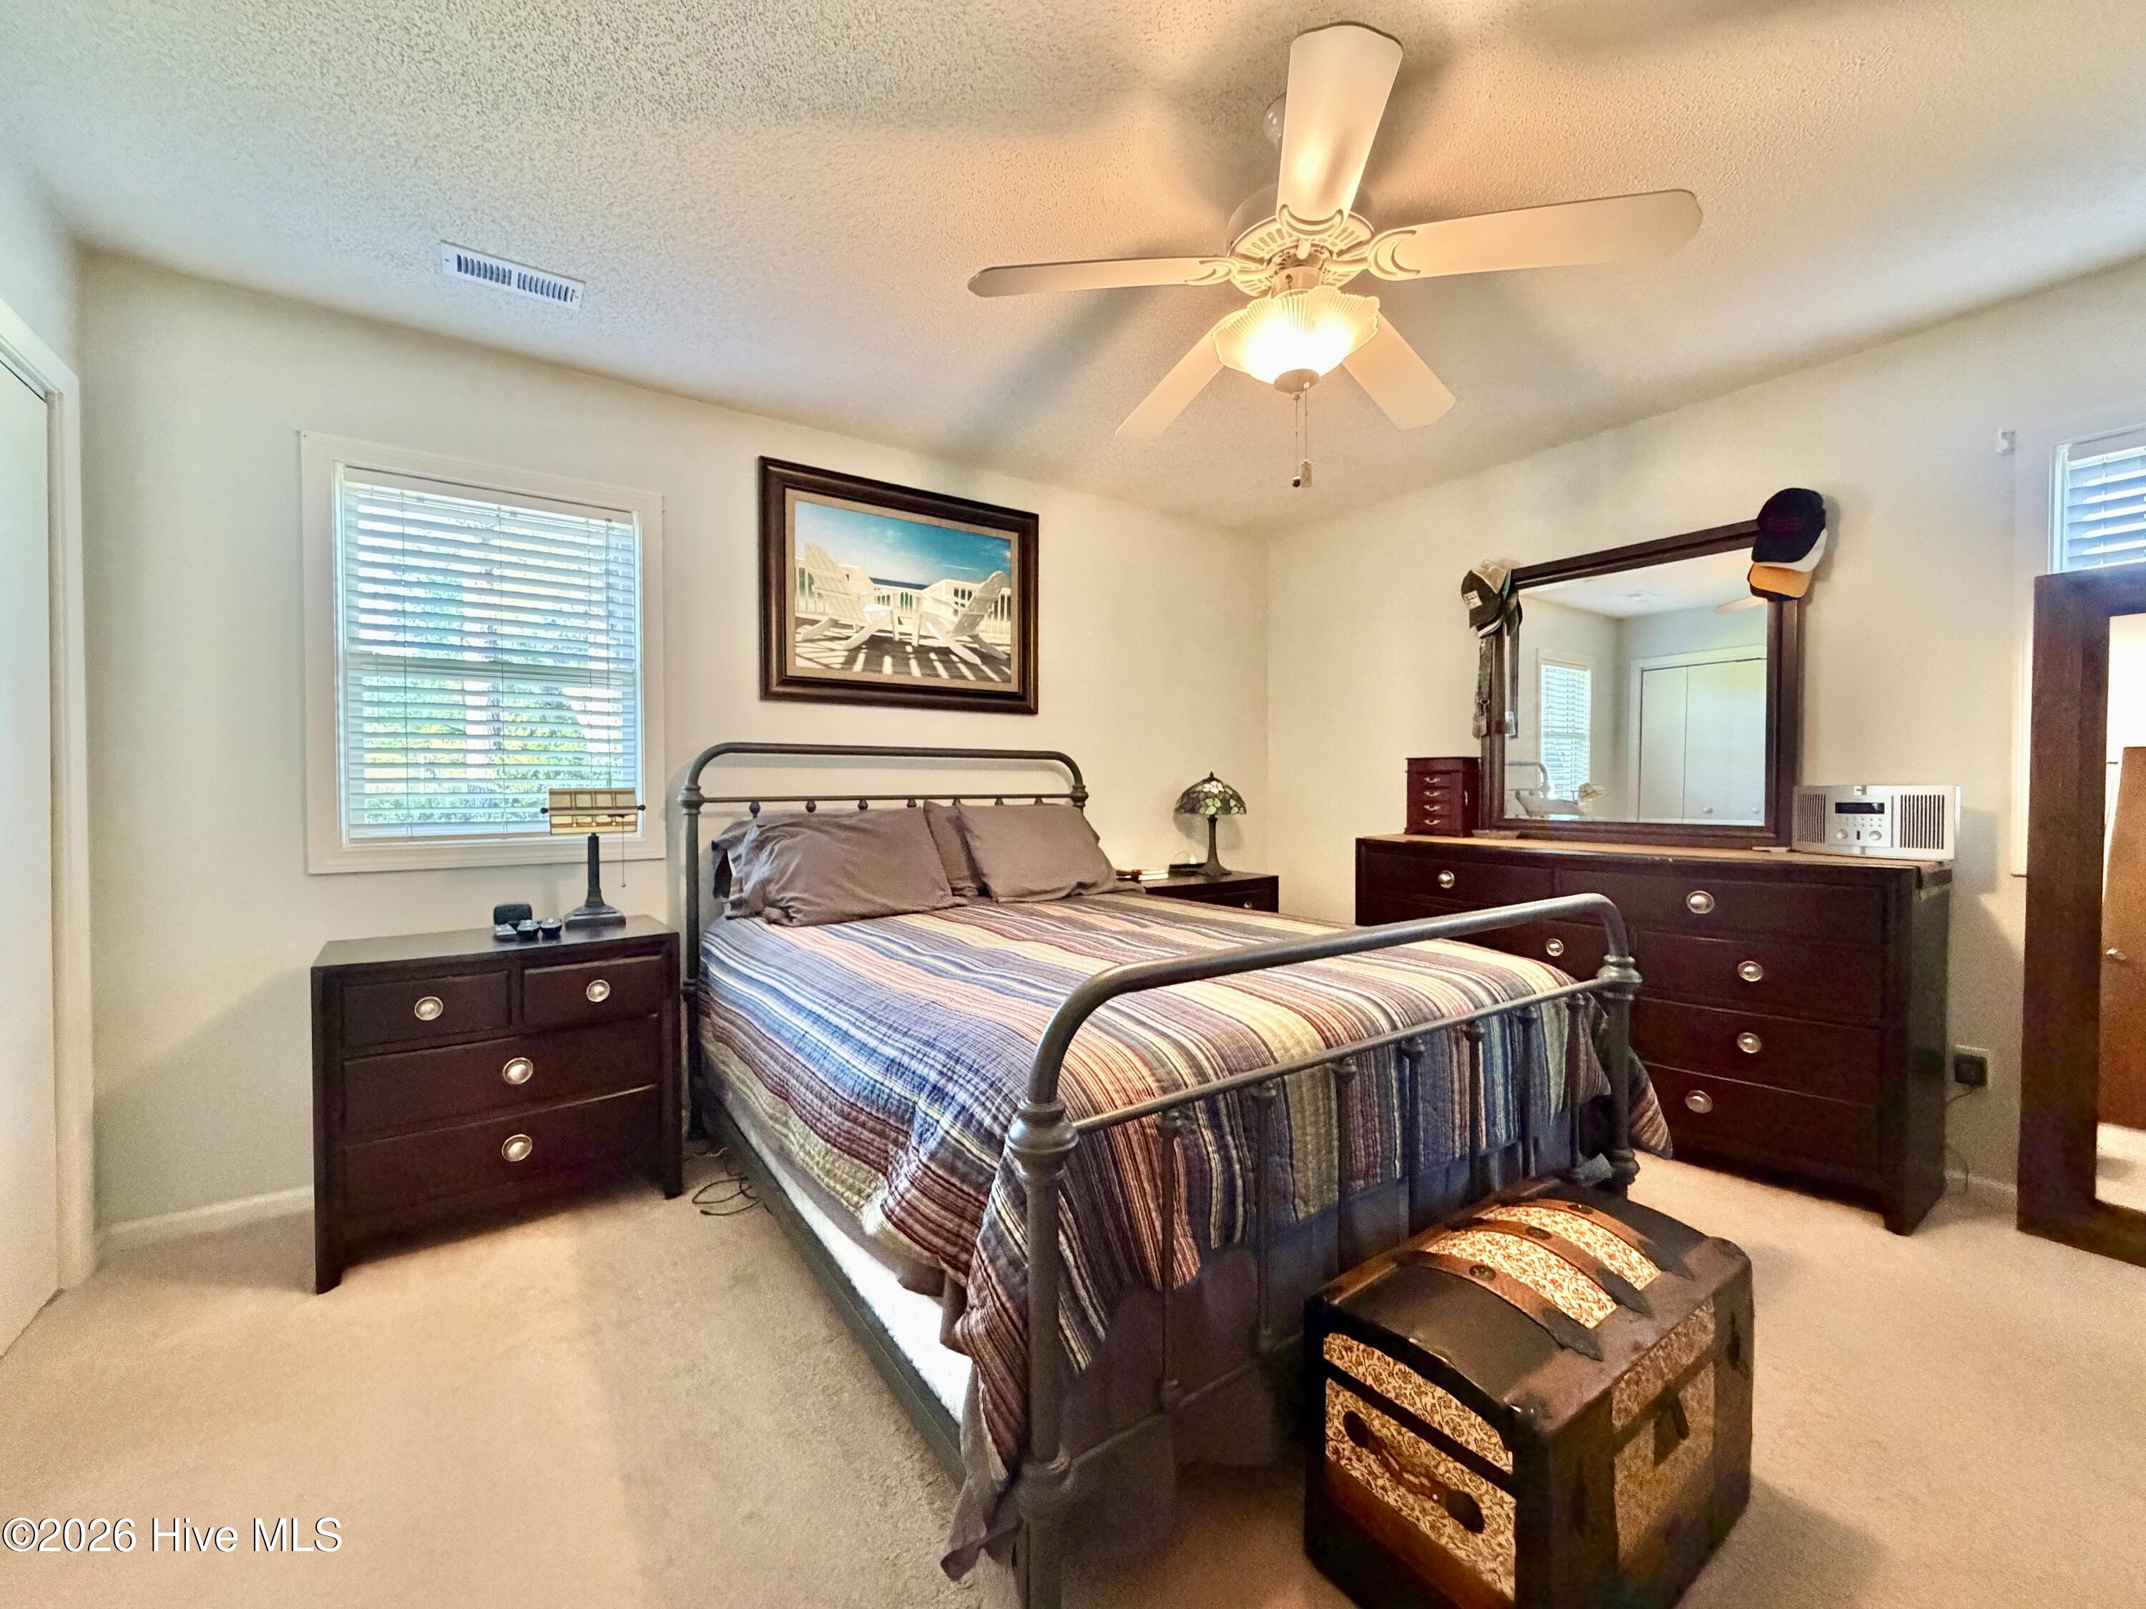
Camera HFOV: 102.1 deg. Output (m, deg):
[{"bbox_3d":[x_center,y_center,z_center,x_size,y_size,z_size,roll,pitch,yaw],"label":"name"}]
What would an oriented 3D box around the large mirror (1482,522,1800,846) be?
[{"bbox_3d":[1.942,-0.388,3.075,0.050,1.025,0.985,-1,1,-35],"label":"large mirror"}]

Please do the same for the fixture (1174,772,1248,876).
[{"bbox_3d":[0.650,0.094,4.002,0.335,0.475,0.335,0,1,0],"label":"fixture"}]

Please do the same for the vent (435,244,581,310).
[{"bbox_3d":[-1.402,-1.325,2.182,0.298,0.015,0.155,-1,1,-35],"label":"vent"}]

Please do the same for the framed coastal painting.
[{"bbox_3d":[-0.611,-0.782,3.311,1.120,0.830,0.044,-1,1,-35],"label":"framed coastal painting"}]

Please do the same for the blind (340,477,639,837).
[{"bbox_3d":[-1.720,-0.405,2.618,0.735,0.990,0.060,-1,1,-35],"label":"blind"}]

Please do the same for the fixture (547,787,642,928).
[{"bbox_3d":[-1.422,0.157,2.584,0.270,0.400,0.165,-1,1,-35],"label":"fixture"}]

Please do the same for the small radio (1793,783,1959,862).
[{"bbox_3d":[2.302,0.047,2.506,0.095,0.195,0.345,-1,1,-30],"label":"small radio"}]

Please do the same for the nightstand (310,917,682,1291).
[{"bbox_3d":[-1.528,0.734,2.355,0.775,0.745,0.425,-1,1,-37],"label":"nightstand"}]

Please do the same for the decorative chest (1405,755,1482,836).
[{"bbox_3d":[1.482,-0.030,3.465,0.140,0.315,0.250,-1,1,-35],"label":"decorative chest"}]

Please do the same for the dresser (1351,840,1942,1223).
[{"bbox_3d":[1.805,0.621,2.998,0.395,0.944,1.680,-1,1,-35],"label":"dresser"}]

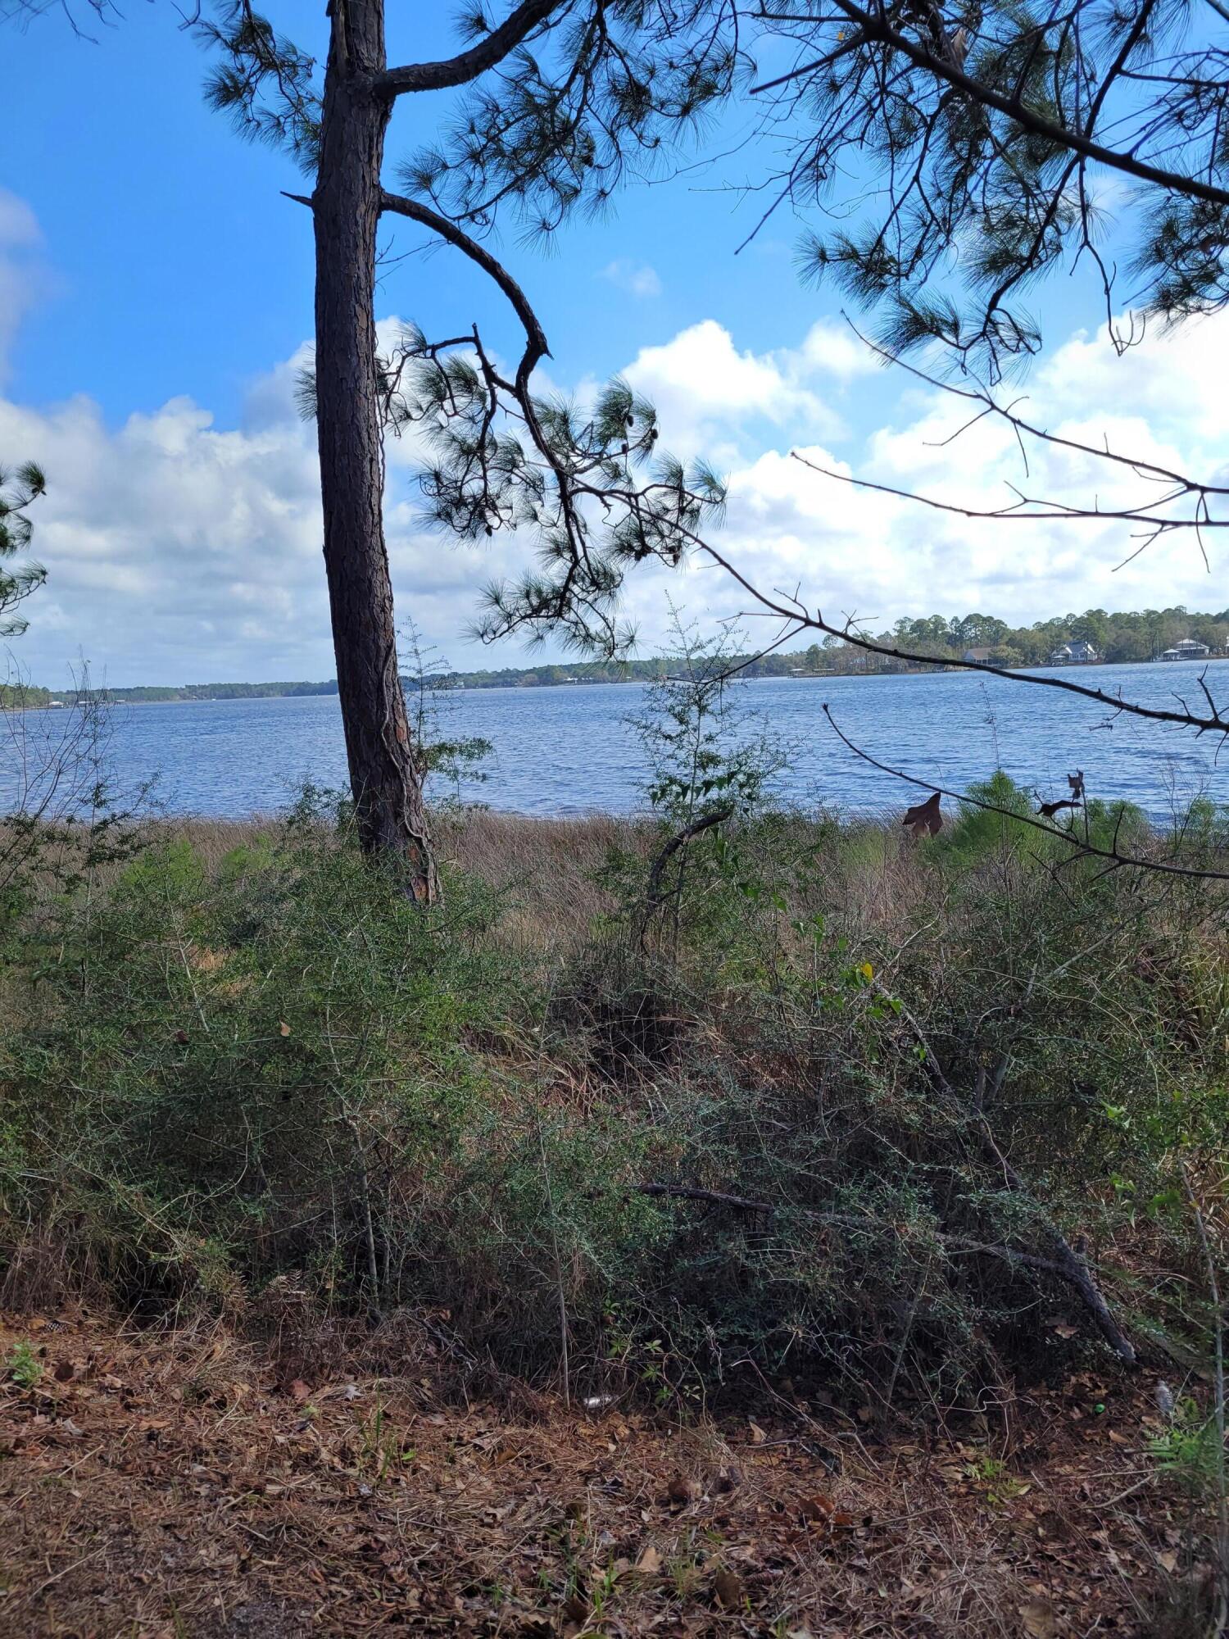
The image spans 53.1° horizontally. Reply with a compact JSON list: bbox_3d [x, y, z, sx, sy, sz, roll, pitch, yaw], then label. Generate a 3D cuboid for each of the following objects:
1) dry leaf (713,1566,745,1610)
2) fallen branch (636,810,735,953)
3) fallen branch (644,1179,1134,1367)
[{"bbox_3d":[0.205,1.373,2.200,0.060,0.062,0.050,-2,6,6],"label":"dry leaf"},{"bbox_3d":[0.300,0.246,5.200,0.410,0.600,0.200,-2,6,0],"label":"fallen branch"},{"bbox_3d":[0.722,1.206,3.392,1.340,0.386,0.221,0,7,17],"label":"fallen branch"}]

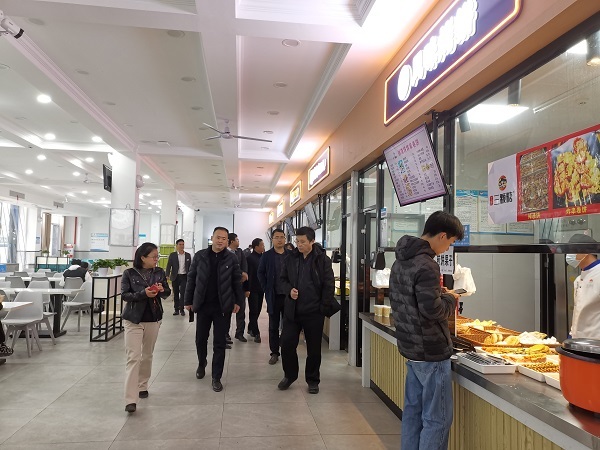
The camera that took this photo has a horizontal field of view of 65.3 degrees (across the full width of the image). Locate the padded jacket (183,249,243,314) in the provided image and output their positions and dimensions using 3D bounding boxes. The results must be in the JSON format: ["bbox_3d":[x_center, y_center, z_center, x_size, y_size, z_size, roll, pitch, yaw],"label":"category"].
[{"bbox_3d":[-0.919,0.597,5.030,0.650,0.700,0.340,2,-3,-10],"label":"padded jacket"}]

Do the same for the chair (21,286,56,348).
[{"bbox_3d":[-3.790,1.363,6.813,0.460,0.820,0.520,1,-3,-5],"label":"chair"}]

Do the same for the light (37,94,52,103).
[{"bbox_3d":[-3.503,-1.730,6.411,0.190,0.060,0.190,2,-3,-7],"label":"light"}]

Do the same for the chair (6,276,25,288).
[{"bbox_3d":[-5.951,1.497,9.920,0.480,0.820,0.530,2,-3,-7],"label":"chair"}]

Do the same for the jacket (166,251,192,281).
[{"bbox_3d":[-2.753,0.929,10.602,0.600,0.700,0.340,2,-3,-19],"label":"jacket"}]

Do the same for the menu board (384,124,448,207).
[{"bbox_3d":[0.916,-0.442,3.744,0.050,0.530,0.940,-16,-1,-8],"label":"menu board"}]

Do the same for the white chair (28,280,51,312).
[{"bbox_3d":[-4.711,1.427,8.266,0.460,0.820,0.520,2,-3,-10],"label":"white chair"}]

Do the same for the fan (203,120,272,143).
[{"bbox_3d":[-0.920,-1.424,6.869,1.100,0.300,1.140,2,-3,-7],"label":"fan"}]

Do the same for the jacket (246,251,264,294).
[{"bbox_3d":[-0.700,0.774,7.622,0.500,0.710,0.310,4,-4,-38],"label":"jacket"}]

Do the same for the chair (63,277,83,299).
[{"bbox_3d":[-4.795,1.532,10.097,0.480,0.820,0.530,2,-3,-7],"label":"chair"}]

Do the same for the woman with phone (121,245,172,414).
[{"bbox_3d":[-1.469,0.923,4.447,0.460,1.530,0.400,4,-4,-41],"label":"woman with phone"}]

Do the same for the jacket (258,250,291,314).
[{"bbox_3d":[-0.289,0.763,6.435,0.560,0.900,0.360,2,-3,-15],"label":"jacket"}]

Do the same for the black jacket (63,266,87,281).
[{"bbox_3d":[-4.880,1.174,10.165,0.540,0.480,0.380,1,-3,8],"label":"black jacket"}]

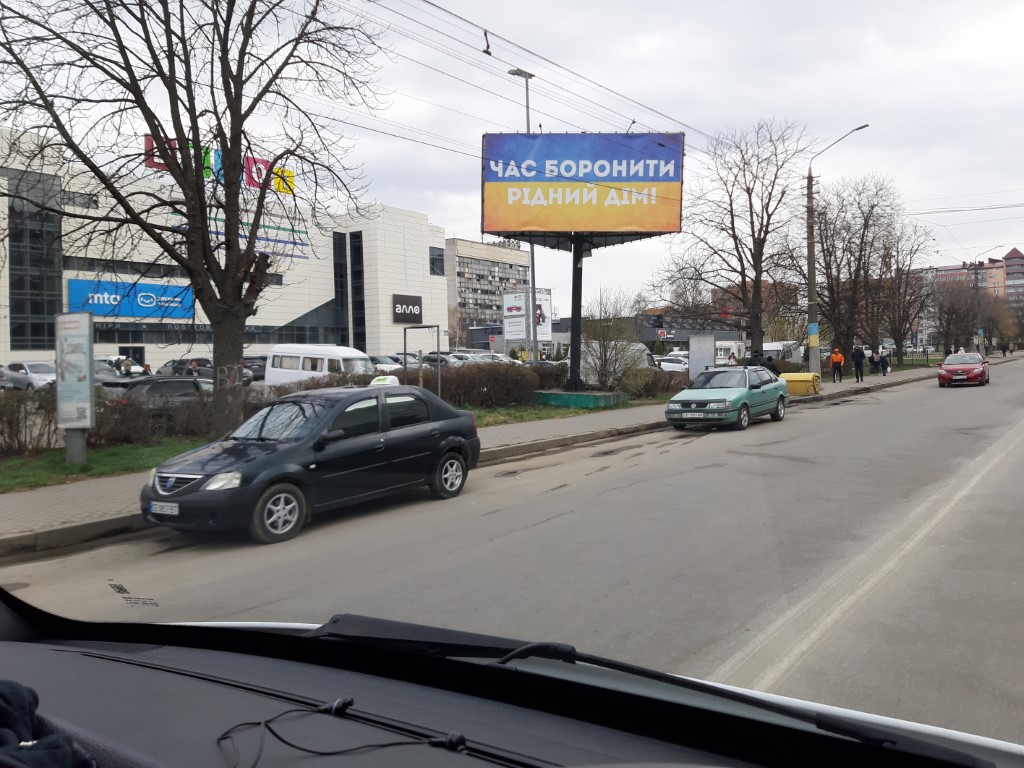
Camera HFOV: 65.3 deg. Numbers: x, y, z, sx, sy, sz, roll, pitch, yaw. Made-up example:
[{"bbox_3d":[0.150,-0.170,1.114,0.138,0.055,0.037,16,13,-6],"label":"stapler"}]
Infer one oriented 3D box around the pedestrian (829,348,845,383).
[{"bbox_3d":[15.845,-0.879,39.000,0.600,1.680,0.420,-1,2,30],"label":"pedestrian"}]

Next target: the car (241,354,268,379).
[{"bbox_3d":[-18.693,-0.977,53.931,4.600,1.700,1.880,0,2,38],"label":"car"}]

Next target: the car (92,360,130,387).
[{"bbox_3d":[-23.707,-0.557,44.500,4.500,1.500,1.800,0,3,35],"label":"car"}]

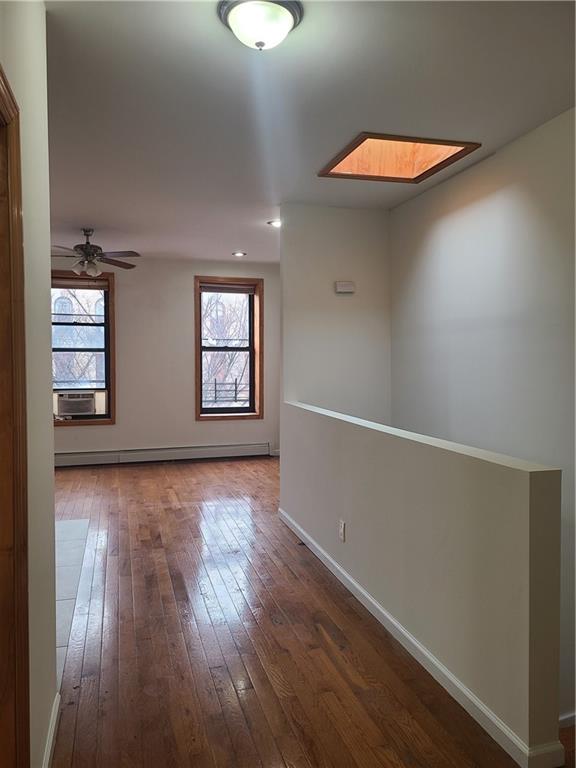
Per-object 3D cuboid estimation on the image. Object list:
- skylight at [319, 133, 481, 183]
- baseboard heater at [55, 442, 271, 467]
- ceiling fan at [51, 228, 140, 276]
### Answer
[{"bbox_3d":[0.746,-1.559,4.070,0.838,0.040,0.872,-1,3,-15],"label":"skylight"},{"bbox_3d":[-1.807,0.995,7.996,3.200,0.224,0.070,-1,3,-15],"label":"baseboard heater"},{"bbox_3d":[-2.142,-1.405,6.186,1.300,0.499,1.300,-1,3,-15],"label":"ceiling fan"}]

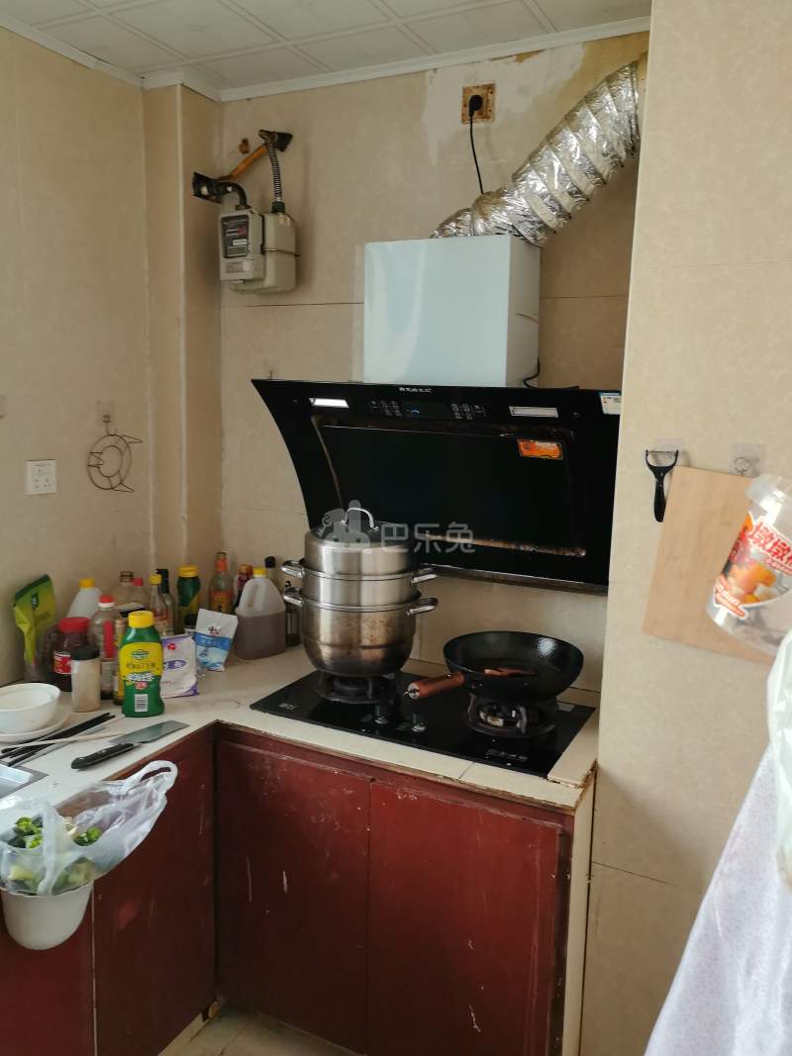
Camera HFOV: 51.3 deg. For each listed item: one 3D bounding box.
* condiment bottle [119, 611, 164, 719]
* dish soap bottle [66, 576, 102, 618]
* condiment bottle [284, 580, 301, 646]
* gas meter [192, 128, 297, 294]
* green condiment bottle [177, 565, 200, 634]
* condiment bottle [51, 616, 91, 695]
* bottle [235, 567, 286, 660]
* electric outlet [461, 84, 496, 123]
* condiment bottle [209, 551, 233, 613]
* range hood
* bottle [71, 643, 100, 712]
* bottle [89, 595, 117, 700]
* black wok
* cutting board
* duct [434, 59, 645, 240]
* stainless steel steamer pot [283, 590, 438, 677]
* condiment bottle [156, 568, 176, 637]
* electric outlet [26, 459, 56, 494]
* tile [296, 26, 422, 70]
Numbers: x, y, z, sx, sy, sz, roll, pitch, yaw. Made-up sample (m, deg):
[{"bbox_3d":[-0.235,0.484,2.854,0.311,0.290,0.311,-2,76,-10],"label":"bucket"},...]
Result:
[{"bbox_3d":[-0.577,0.309,1.875,0.095,0.228,0.064,-1,10,-15],"label":"condiment bottle"},{"bbox_3d":[-0.790,0.254,2.123,0.125,0.245,0.110,-2,10,-21],"label":"dish soap bottle"},{"bbox_3d":[-0.317,0.254,2.451,0.065,0.192,0.065,0,9,-7],"label":"condiment bottle"},{"bbox_3d":[-0.425,-0.860,2.271,0.245,0.420,0.180,6,10,26],"label":"gas meter"},{"bbox_3d":[-0.599,0.232,2.386,0.070,0.242,0.060,-1,9,-14],"label":"green condiment bottle"},{"bbox_3d":[-0.803,0.315,2.066,0.110,0.168,0.110,-2,10,-22],"label":"condiment bottle"},{"bbox_3d":[-0.387,0.236,2.362,0.128,0.252,0.095,-7,12,-42],"label":"bottle"},{"bbox_3d":[0.200,-1.041,2.021,0.087,0.090,0.016,6,10,26],"label":"electric outlet"},{"bbox_3d":[-0.521,0.208,2.458,0.071,0.268,0.071,0,9,-12],"label":"condiment bottle"},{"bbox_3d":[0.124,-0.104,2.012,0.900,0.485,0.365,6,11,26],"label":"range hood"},{"bbox_3d":[-0.714,0.348,1.897,0.061,0.136,0.061,-2,10,-21],"label":"bottle"},{"bbox_3d":[-0.699,0.288,1.999,0.058,0.247,0.058,-2,10,-19],"label":"bottle"},{"bbox_3d":[0.203,0.326,1.790,0.484,0.105,0.308,-7,13,-44],"label":"black wok"},{"bbox_3d":[0.622,0.070,1.531,0.260,0.330,0.018,12,13,25],"label":"cutting board"},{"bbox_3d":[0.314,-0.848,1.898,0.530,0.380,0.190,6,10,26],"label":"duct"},{"bbox_3d":[-0.086,0.251,2.016,0.370,0.182,0.285,3,9,9],"label":"stainless steel steamer pot"},{"bbox_3d":[-0.638,0.235,2.268,0.068,0.245,0.068,-2,10,-21],"label":"condiment bottle"},{"bbox_3d":[-0.882,-0.126,2.056,0.012,0.087,0.088,6,10,26],"label":"electric outlet"},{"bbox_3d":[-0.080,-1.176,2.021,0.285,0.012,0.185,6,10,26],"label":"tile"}]

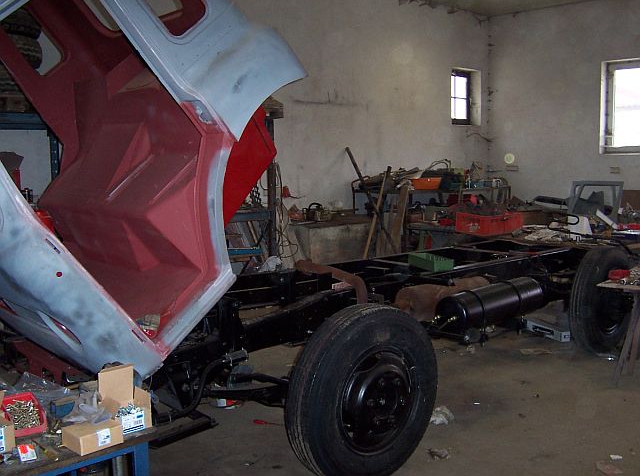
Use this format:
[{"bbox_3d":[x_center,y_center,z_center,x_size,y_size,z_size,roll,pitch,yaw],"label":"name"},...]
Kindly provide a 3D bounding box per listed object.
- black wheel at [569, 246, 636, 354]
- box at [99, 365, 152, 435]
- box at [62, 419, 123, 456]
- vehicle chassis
[{"bbox_3d":[2.316,0.520,5.300,0.920,0.920,0.220,-7,9,-42],"label":"black wheel"},{"bbox_3d":[-0.588,0.491,1.950,0.116,0.170,0.100,-7,9,-42],"label":"box"},{"bbox_3d":[-0.648,0.560,1.840,0.108,0.053,0.131,5,9,41],"label":"box"},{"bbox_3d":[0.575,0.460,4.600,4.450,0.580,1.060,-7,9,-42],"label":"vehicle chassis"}]

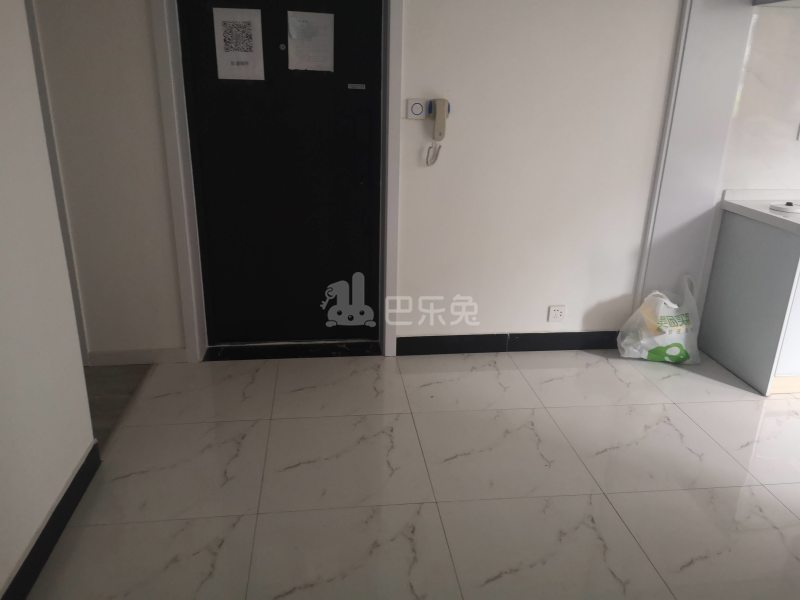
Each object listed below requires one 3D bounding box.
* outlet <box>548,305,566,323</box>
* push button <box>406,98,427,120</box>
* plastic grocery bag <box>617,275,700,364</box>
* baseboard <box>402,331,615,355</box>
[{"bbox_3d":[0.824,0.071,3.256,0.087,0.087,0.012,-1,20,-7],"label":"outlet"},{"bbox_3d":[0.076,-0.860,2.816,0.086,0.088,0.012,-1,20,-7],"label":"push button"},{"bbox_3d":[1.353,0.097,3.222,0.400,0.425,0.180,4,20,6],"label":"plastic grocery bag"},{"bbox_3d":[0.615,0.223,3.287,1.268,0.108,0.014,-1,20,-7],"label":"baseboard"}]

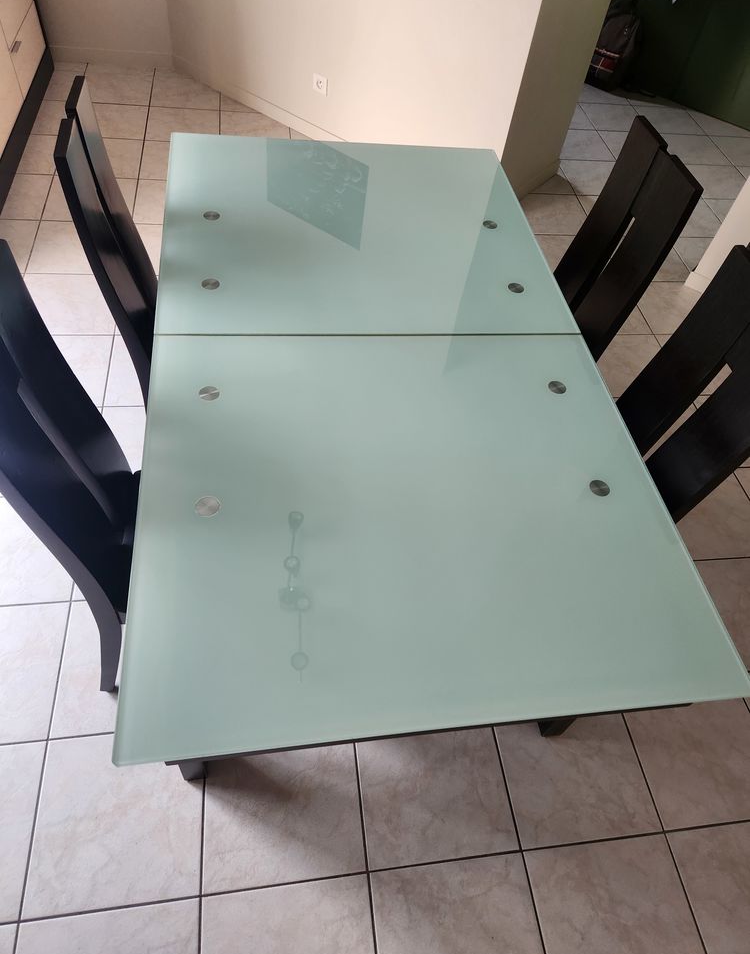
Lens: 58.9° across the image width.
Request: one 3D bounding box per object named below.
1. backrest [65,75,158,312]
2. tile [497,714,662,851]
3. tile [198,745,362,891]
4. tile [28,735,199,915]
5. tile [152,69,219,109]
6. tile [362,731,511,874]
[{"bbox_3d":[-0.566,-0.517,1.474,0.056,0.562,0.329,-8,54,-5],"label":"backrest"},{"bbox_3d":[0.500,0.731,1.699,0.361,0.010,0.361,-2,53,-9],"label":"tile"},{"bbox_3d":[-0.219,0.758,1.579,0.361,0.010,0.361,-2,53,-9],"label":"tile"},{"bbox_3d":[-0.579,0.771,1.518,0.361,0.010,0.361,-2,53,-9],"label":"tile"},{"bbox_3d":[-1.048,-2.124,3.692,0.361,0.010,0.361,-2,53,-9],"label":"tile"},{"bbox_3d":[0.141,0.745,1.639,0.361,0.010,0.361,-2,53,-9],"label":"tile"}]

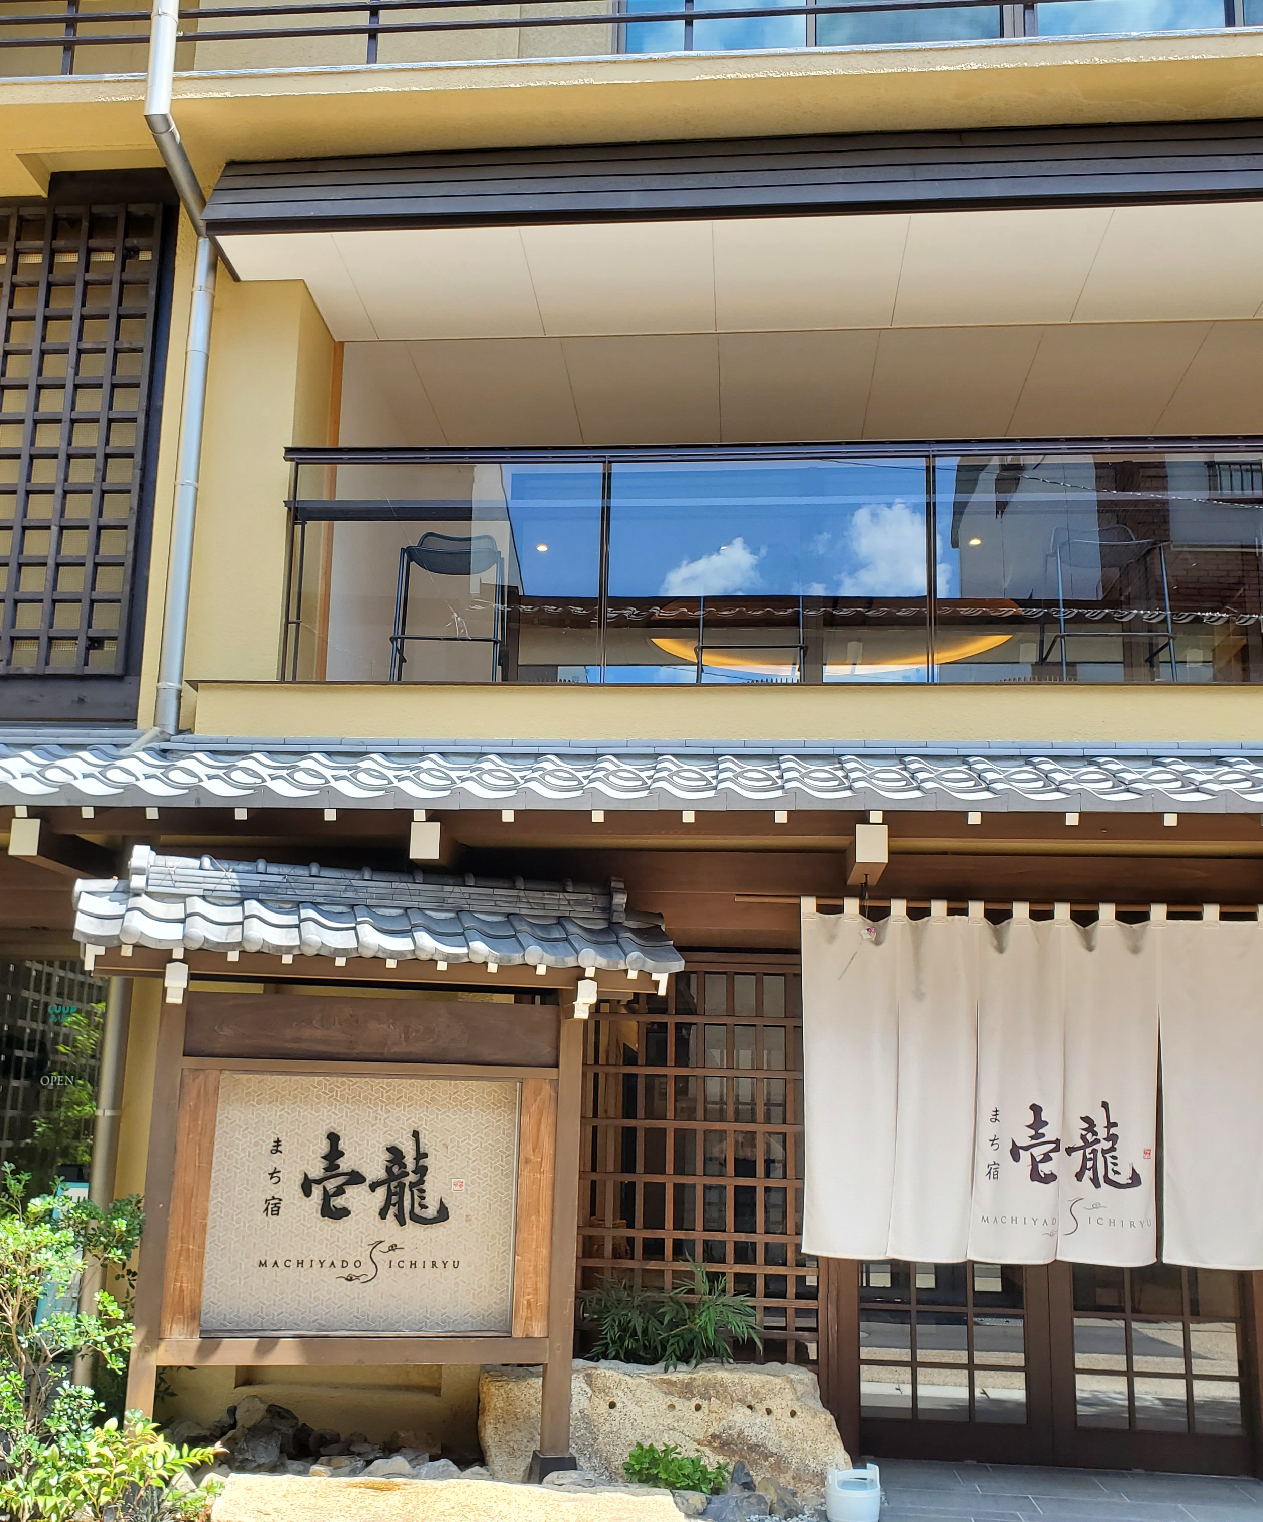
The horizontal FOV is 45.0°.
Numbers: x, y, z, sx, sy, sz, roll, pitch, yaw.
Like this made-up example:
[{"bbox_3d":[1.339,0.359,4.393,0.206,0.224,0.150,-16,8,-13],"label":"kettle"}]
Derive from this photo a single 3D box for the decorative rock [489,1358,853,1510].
[{"bbox_3d":[0.145,2.691,6.185,1.420,0.480,0.520,0,-11,6],"label":"decorative rock"}]

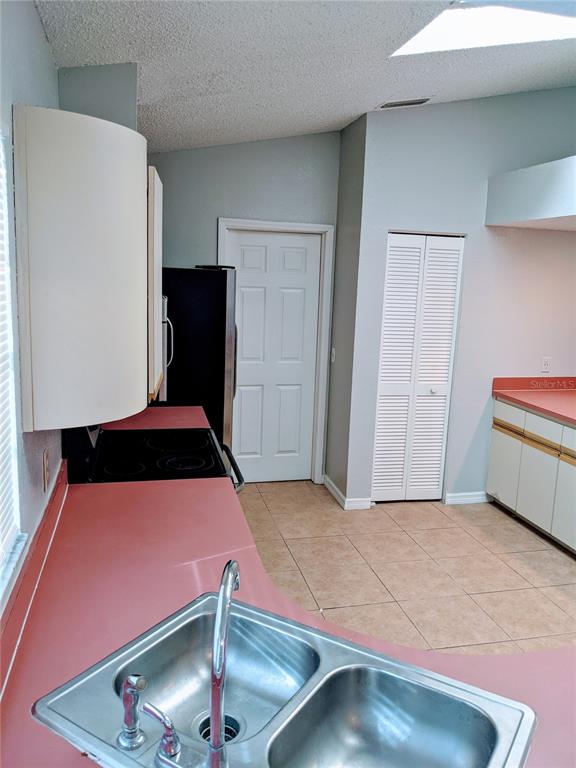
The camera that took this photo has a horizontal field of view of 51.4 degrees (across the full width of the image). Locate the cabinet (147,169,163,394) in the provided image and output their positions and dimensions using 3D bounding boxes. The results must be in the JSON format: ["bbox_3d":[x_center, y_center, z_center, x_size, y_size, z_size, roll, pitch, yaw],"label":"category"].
[{"bbox_3d":[-0.620,-0.336,2.022,0.359,0.740,0.372,-1,11,-13],"label":"cabinet"}]

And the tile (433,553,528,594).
[{"bbox_3d":[1.174,1.150,3.622,0.427,0.010,0.427,-1,11,-13],"label":"tile"}]

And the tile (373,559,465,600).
[{"bbox_3d":[0.748,1.144,3.496,0.425,0.010,0.425,-1,11,-13],"label":"tile"}]

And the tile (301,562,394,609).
[{"bbox_3d":[0.332,1.148,3.398,0.425,0.010,0.425,-1,11,-13],"label":"tile"}]

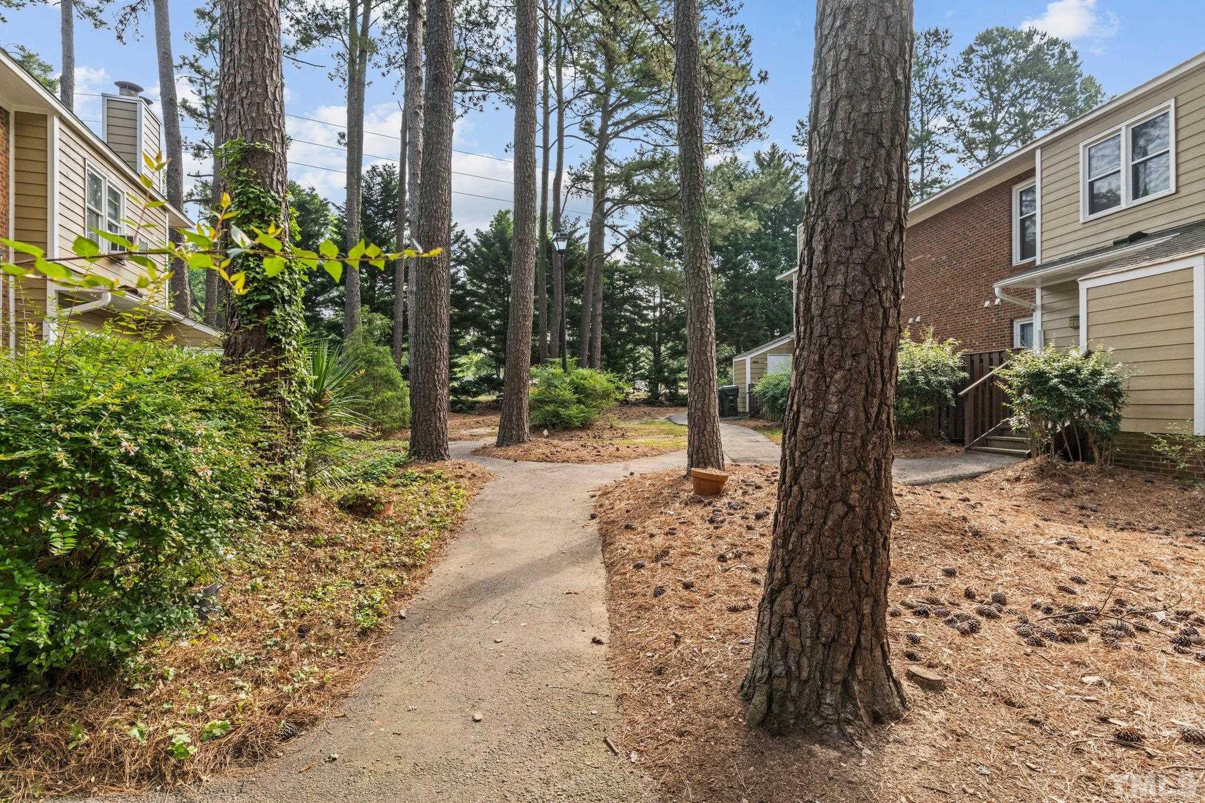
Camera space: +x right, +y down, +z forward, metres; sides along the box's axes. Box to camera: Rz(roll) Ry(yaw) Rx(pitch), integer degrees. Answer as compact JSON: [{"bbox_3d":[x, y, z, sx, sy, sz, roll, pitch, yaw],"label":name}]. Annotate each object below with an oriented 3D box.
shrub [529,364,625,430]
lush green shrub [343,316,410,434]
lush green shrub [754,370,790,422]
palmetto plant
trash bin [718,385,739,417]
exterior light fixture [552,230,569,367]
[{"bbox_3d":[-0.841,-0.143,16.000,2.750,1.610,2.400,0,0,0],"label":"shrub"},{"bbox_3d":[-5.026,-0.617,14.000,1.900,2.664,1.800,0,0,0],"label":"lush green shrub"},{"bbox_3d":[5.650,-0.225,20.800,1.600,1.706,1.500,0,0,0],"label":"lush green shrub"},{"bbox_3d":[-3.470,0.136,7.800,1.200,1.821,1.200,0,0,0],"label":"palmetto plant"},{"bbox_3d":[4.513,-0.004,22.500,0.650,1.125,0.780,0,0,0],"label":"trash bin"},{"bbox_3d":[-0.983,-1.848,16.000,0.410,4.929,0.410,0,0,0],"label":"exterior light fixture"}]

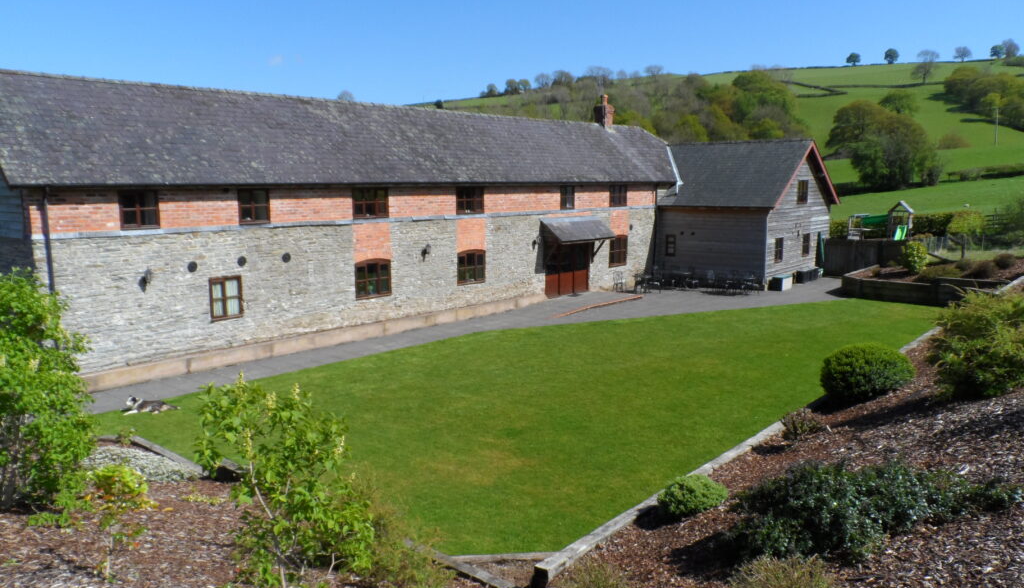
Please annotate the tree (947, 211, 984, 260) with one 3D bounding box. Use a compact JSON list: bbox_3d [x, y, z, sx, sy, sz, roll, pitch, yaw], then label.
[{"bbox_3d":[19.661,-2.576,30.800,1.336,2.080,1.270,5,10,32],"label":"tree"}]

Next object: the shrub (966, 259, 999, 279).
[{"bbox_3d":[16.693,-0.904,25.200,0.944,0.714,0.897,6,11,33],"label":"shrub"}]

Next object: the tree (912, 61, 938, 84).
[{"bbox_3d":[168.030,-90.460,290.000,9.076,9.461,8.623,5,10,29],"label":"tree"}]

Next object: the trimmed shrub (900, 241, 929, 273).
[{"bbox_3d":[15.432,-1.401,27.300,0.981,1.313,0.981,5,10,29],"label":"trimmed shrub"}]

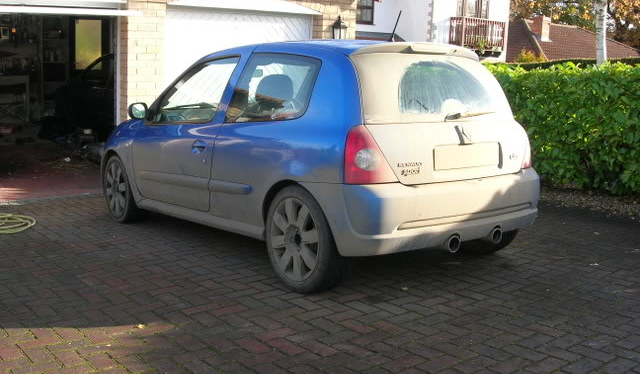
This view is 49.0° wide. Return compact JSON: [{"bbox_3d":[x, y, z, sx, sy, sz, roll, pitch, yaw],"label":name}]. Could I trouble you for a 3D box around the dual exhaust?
[{"bbox_3d":[0.793,0.274,3.747,0.420,0.088,0.130,-6,9,-37],"label":"dual exhaust"}]

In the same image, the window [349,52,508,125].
[{"bbox_3d":[0.656,-0.534,3.821,1.140,0.400,0.110,-6,-23,-37],"label":"window"}]

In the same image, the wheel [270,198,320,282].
[{"bbox_3d":[-0.062,0.273,3.732,0.190,0.440,0.440,-6,9,-37],"label":"wheel"}]

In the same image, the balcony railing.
[{"bbox_3d":[5.480,-5.300,24.360,2.100,1.000,0.600,-4,9,-35],"label":"balcony railing"}]

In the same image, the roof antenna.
[{"bbox_3d":[0.435,-0.919,4.064,0.025,0.190,0.030,-6,32,-37],"label":"roof antenna"}]

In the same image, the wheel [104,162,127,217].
[{"bbox_3d":[-1.572,0.017,5.689,0.190,0.440,0.440,-6,9,-37],"label":"wheel"}]

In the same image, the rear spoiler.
[{"bbox_3d":[0.559,-0.749,3.922,0.990,0.085,0.210,-6,9,-37],"label":"rear spoiler"}]

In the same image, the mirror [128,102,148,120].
[{"bbox_3d":[-1.256,-0.532,4.890,0.150,0.125,0.100,-6,9,-37],"label":"mirror"}]

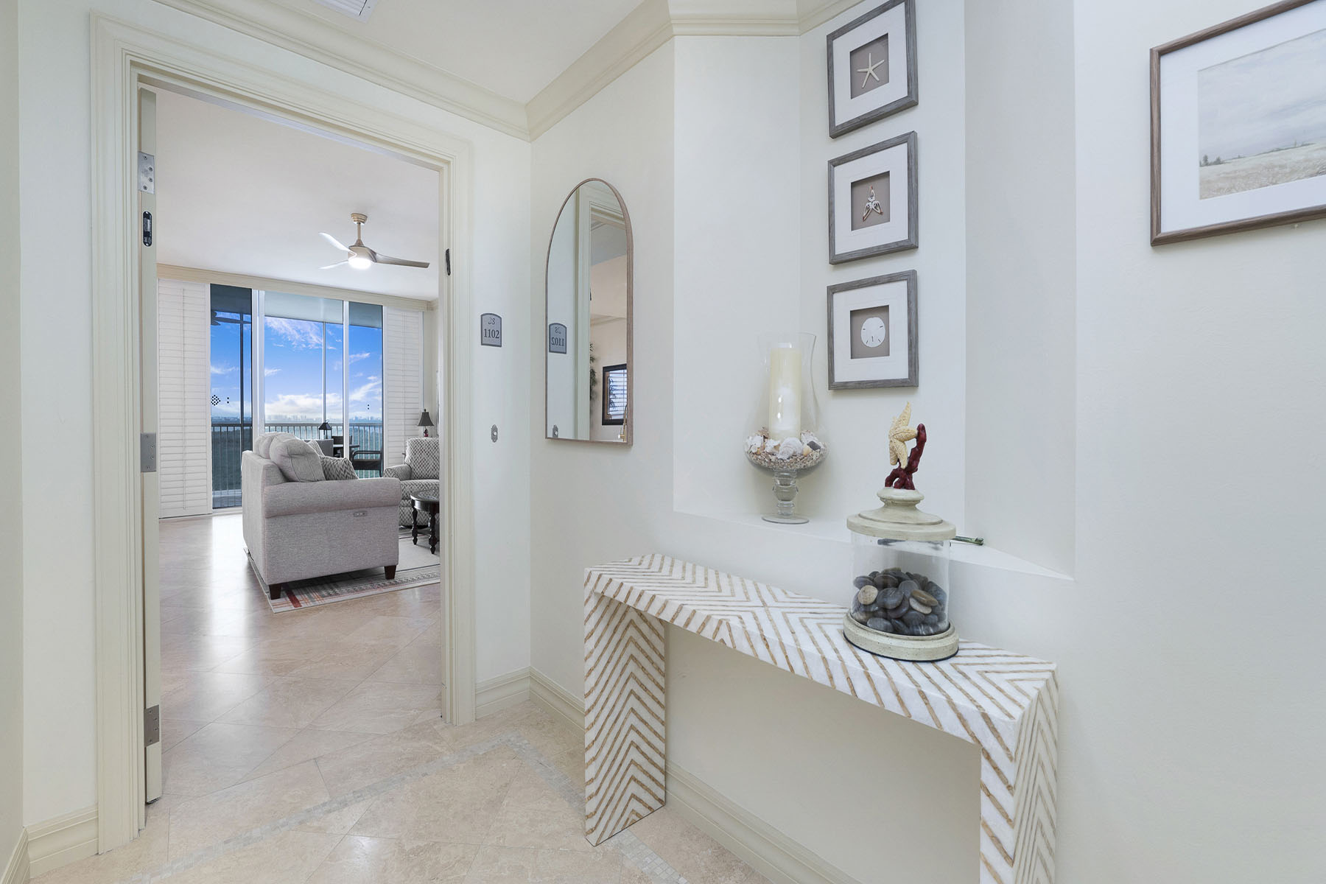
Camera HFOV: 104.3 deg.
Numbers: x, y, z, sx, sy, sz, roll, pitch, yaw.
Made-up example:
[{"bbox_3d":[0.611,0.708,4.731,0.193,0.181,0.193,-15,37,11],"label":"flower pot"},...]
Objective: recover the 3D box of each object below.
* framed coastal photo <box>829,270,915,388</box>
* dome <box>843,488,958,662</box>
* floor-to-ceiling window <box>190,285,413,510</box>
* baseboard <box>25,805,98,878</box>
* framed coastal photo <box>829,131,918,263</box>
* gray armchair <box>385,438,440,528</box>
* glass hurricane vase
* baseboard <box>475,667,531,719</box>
[{"bbox_3d":[0.560,-0.292,1.393,0.030,0.294,0.245,-2,3,-45],"label":"framed coastal photo"},{"bbox_3d":[0.456,0.231,0.993,0.200,0.287,0.200,-2,3,-44],"label":"dome"},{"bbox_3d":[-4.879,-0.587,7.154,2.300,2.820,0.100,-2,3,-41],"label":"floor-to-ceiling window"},{"bbox_3d":[-1.577,1.046,1.358,0.130,0.136,0.020,-2,3,-42],"label":"baseboard"},{"bbox_3d":[0.560,-0.647,1.393,0.030,0.294,0.245,-2,3,-45],"label":"framed coastal photo"},{"bbox_3d":[-2.738,0.433,6.090,0.820,0.970,0.860,-1,2,-15],"label":"gray armchair"},{"bbox_3d":[0.341,-0.037,1.433,0.221,0.505,0.221,0,2,0],"label":"glass hurricane vase"},{"bbox_3d":[-0.649,1.015,2.094,0.235,0.136,0.020,-2,3,-41],"label":"baseboard"}]

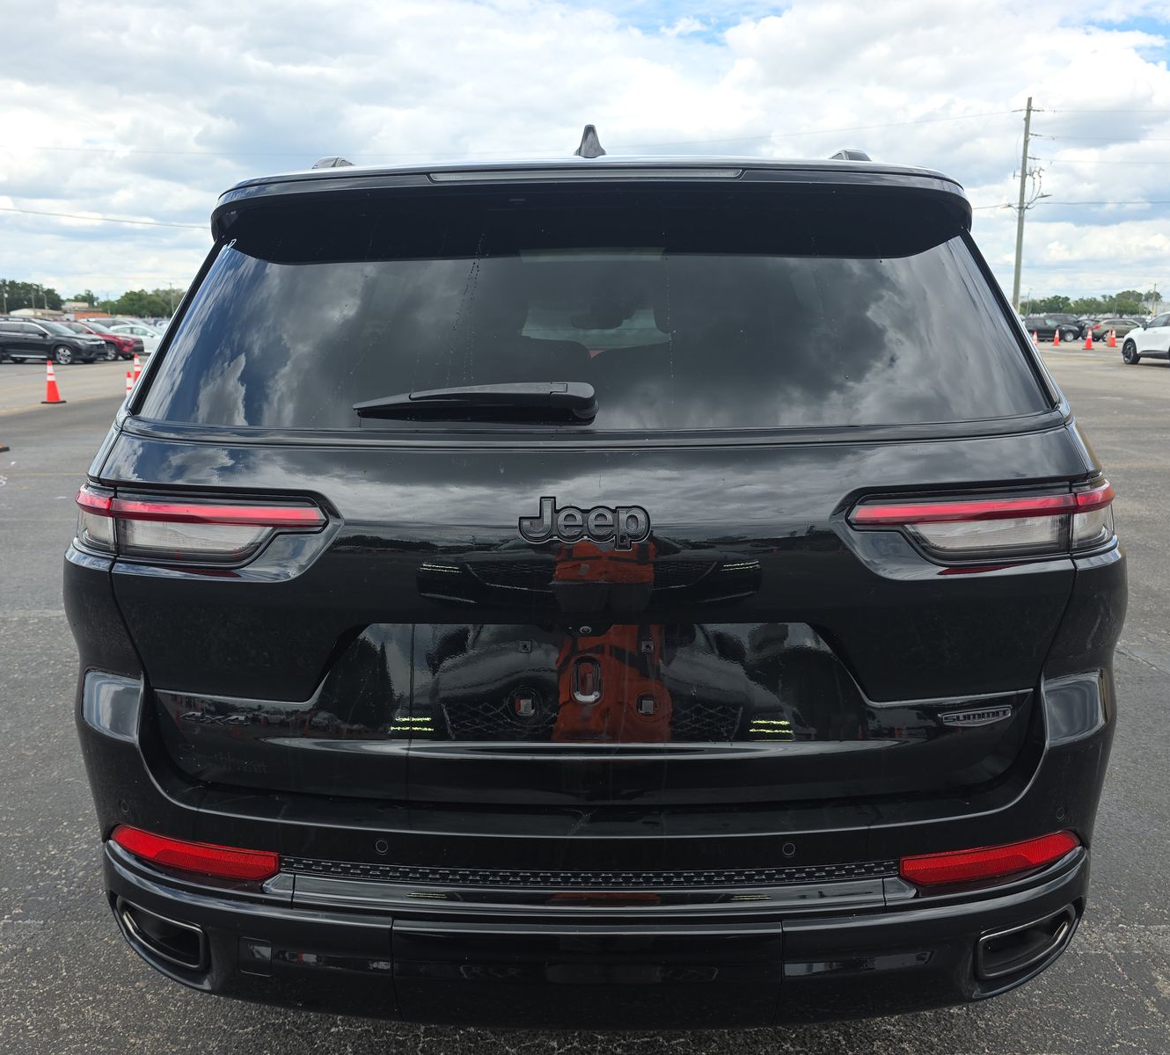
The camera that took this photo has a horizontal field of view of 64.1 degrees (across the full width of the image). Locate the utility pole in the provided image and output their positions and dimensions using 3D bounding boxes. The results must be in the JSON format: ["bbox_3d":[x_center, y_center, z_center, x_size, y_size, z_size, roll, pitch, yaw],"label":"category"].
[{"bbox_3d":[23.090,-15.908,49.341,0.320,12.560,0.320,-2,12,0],"label":"utility pole"}]

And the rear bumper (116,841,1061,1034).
[{"bbox_3d":[0.009,0.607,1.532,1.780,0.320,0.420,0,12,2],"label":"rear bumper"}]

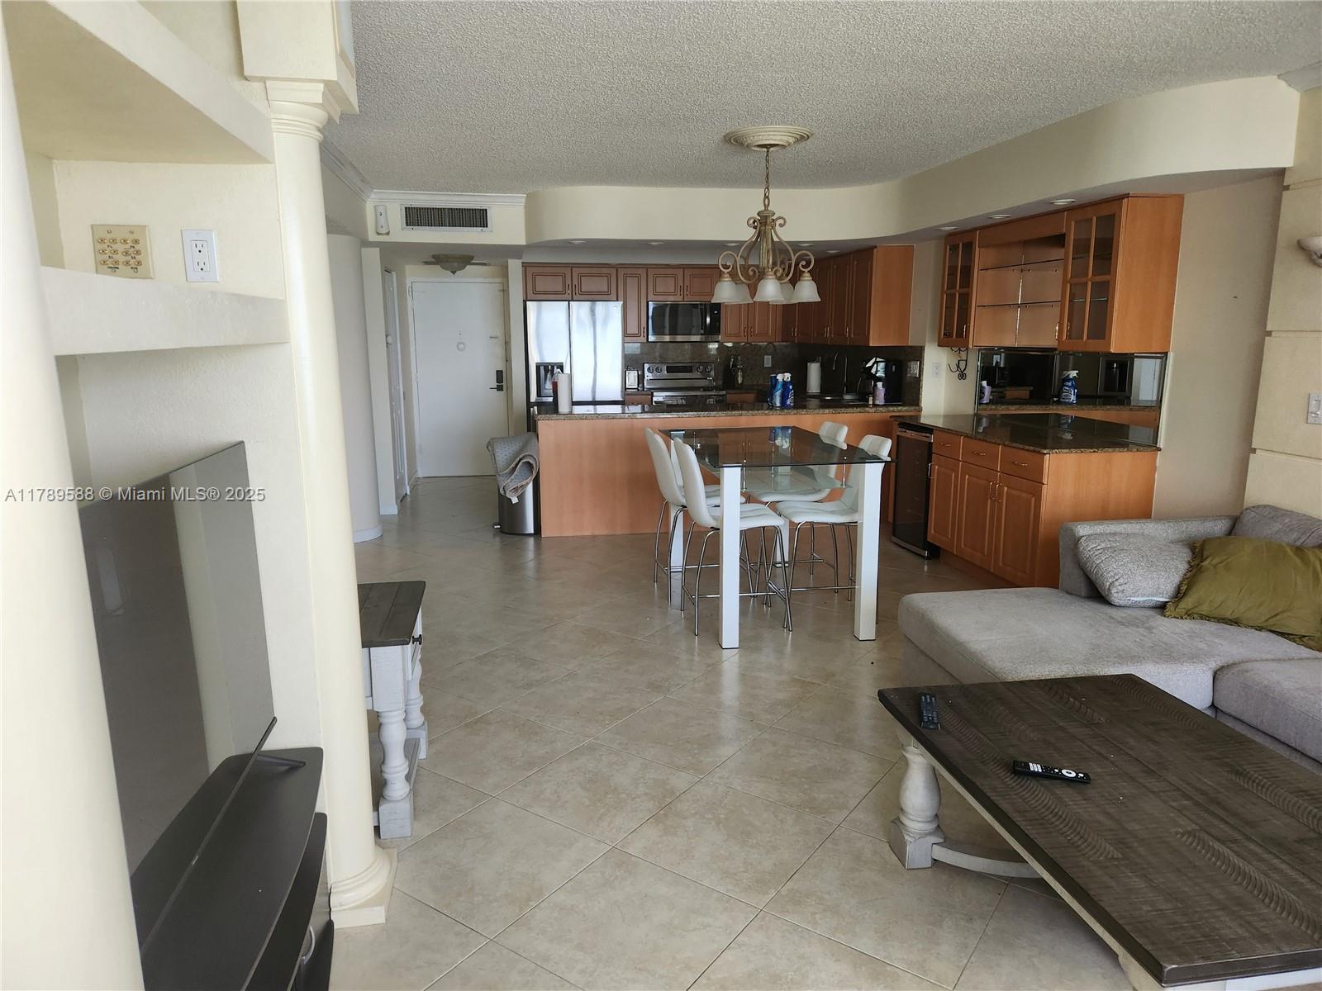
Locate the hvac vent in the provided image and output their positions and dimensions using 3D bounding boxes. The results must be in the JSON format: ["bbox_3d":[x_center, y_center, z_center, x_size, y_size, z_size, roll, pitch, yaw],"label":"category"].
[{"bbox_3d":[-1.616,-2.092,6.640,0.668,0.182,0.040,-2,11,-11],"label":"hvac vent"}]

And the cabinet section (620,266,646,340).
[{"bbox_3d":[-0.307,-1.964,9.048,0.282,0.739,0.330,-2,11,-10],"label":"cabinet section"}]

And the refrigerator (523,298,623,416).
[{"bbox_3d":[-0.867,-1.013,8.814,0.910,1.792,0.770,-2,11,-11],"label":"refrigerator"}]

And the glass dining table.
[{"bbox_3d":[0.560,0.147,4.959,0.890,0.893,1.610,-2,11,-9],"label":"glass dining table"}]

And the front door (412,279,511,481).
[{"bbox_3d":[-2.075,-1.194,9.162,0.920,2.010,0.050,-2,11,-10],"label":"front door"}]

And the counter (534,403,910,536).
[{"bbox_3d":[0.525,-0.249,7.063,3.020,0.915,0.700,-2,11,-10],"label":"counter"}]

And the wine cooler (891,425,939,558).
[{"bbox_3d":[1.990,-0.047,6.049,0.560,0.855,0.540,-2,11,-11],"label":"wine cooler"}]

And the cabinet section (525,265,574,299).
[{"bbox_3d":[-1.139,-2.135,8.865,0.468,0.334,0.330,-2,11,-10],"label":"cabinet section"}]

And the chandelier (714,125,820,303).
[{"bbox_3d":[0.549,-1.439,4.602,0.600,0.835,0.600,-2,11,-10],"label":"chandelier"}]

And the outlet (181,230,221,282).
[{"bbox_3d":[-1.044,-0.543,1.992,0.071,0.115,0.010,-2,11,-11],"label":"outlet"}]

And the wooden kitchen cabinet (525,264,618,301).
[{"bbox_3d":[-0.920,-2.136,8.851,0.925,0.353,0.340,-2,11,-11],"label":"wooden kitchen cabinet"}]

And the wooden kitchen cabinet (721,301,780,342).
[{"bbox_3d":[0.905,-2.001,9.231,0.631,0.758,0.330,-2,11,-11],"label":"wooden kitchen cabinet"}]

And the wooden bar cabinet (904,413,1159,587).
[{"bbox_3d":[2.192,0.023,5.626,0.705,0.905,1.780,-2,11,-10],"label":"wooden bar cabinet"}]

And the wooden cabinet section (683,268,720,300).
[{"bbox_3d":[0.391,-2.184,9.134,0.384,0.334,0.330,-2,11,-10],"label":"wooden cabinet section"}]

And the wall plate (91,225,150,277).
[{"bbox_3d":[-1.185,-0.537,1.940,0.117,0.115,0.010,-2,11,-10],"label":"wall plate"}]

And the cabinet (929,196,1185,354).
[{"bbox_3d":[2.323,-1.292,5.368,0.335,0.787,1.820,-2,11,-11],"label":"cabinet"}]

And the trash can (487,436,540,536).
[{"bbox_3d":[-1.126,-0.086,6.745,0.350,0.720,0.400,-2,11,-10],"label":"trash can"}]

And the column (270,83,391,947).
[{"bbox_3d":[-0.817,0.085,2.216,0.144,2.037,0.287,-2,11,-11],"label":"column"}]

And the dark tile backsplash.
[{"bbox_3d":[0.844,-1.179,8.258,2.020,0.480,2.880,-2,11,-10],"label":"dark tile backsplash"}]

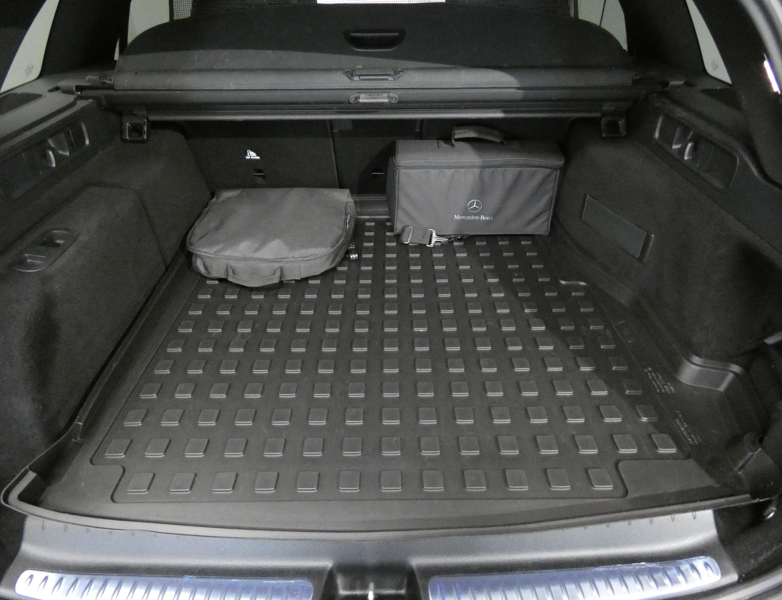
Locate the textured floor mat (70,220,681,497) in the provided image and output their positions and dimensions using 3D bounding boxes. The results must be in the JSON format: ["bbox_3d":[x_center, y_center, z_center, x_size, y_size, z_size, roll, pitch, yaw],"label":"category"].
[{"bbox_3d":[0.000,0.021,1.087,0.982,0.021,0.962,0,36,0],"label":"textured floor mat"}]

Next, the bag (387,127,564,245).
[{"bbox_3d":[0.242,-0.346,1.359,0.465,0.267,0.163,0,36,1],"label":"bag"}]

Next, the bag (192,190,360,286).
[{"bbox_3d":[-0.316,-0.192,1.293,0.429,0.107,0.377,0,36,0],"label":"bag"}]

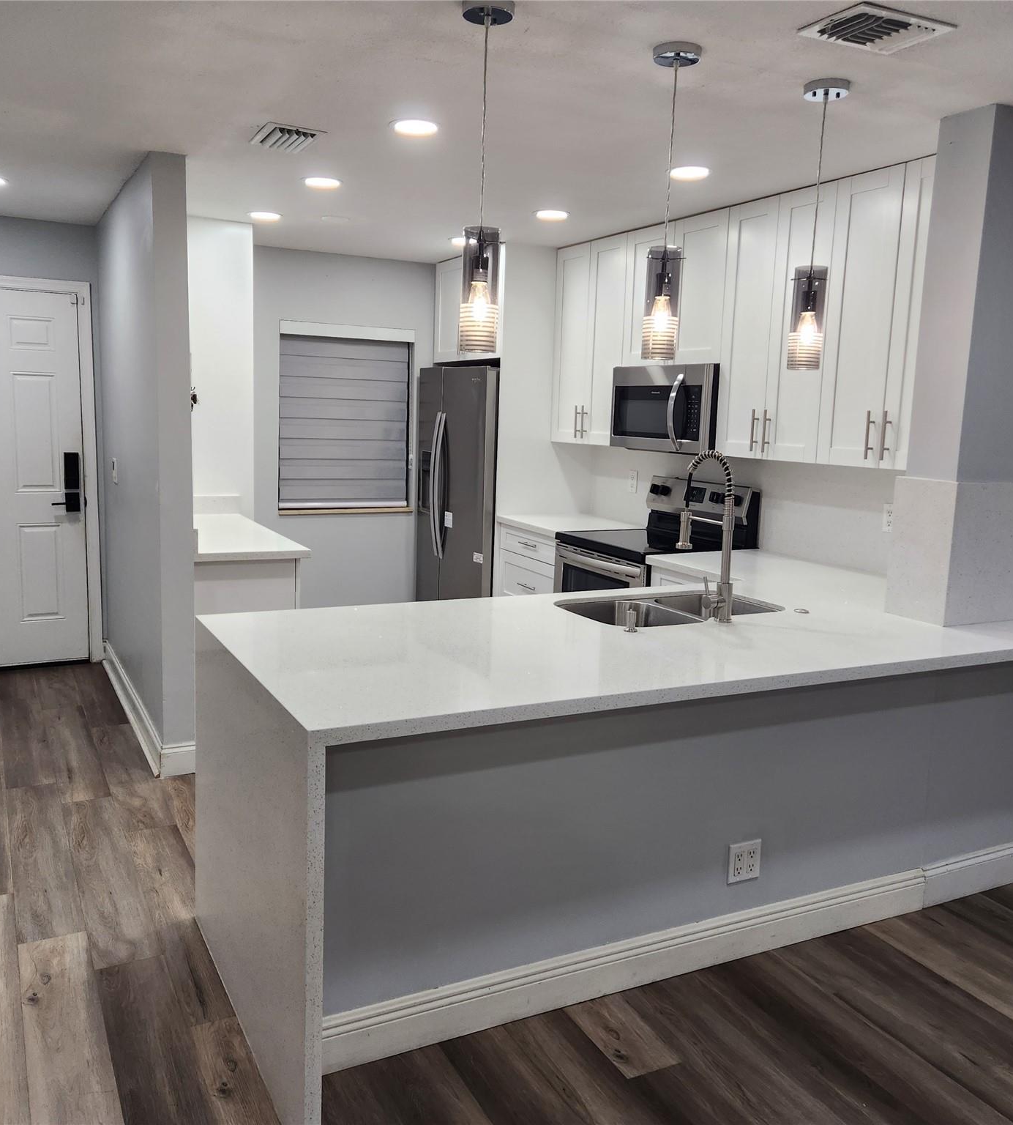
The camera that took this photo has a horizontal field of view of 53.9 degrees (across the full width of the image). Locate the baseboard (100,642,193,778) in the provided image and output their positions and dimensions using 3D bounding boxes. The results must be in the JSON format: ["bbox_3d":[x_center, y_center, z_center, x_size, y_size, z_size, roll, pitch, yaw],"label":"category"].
[{"bbox_3d":[-1.784,0.651,4.868,0.163,0.134,1.960,-2,9,-27],"label":"baseboard"}]

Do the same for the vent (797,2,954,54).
[{"bbox_3d":[0.863,-1.241,2.316,0.279,0.020,0.206,-2,9,-27],"label":"vent"}]

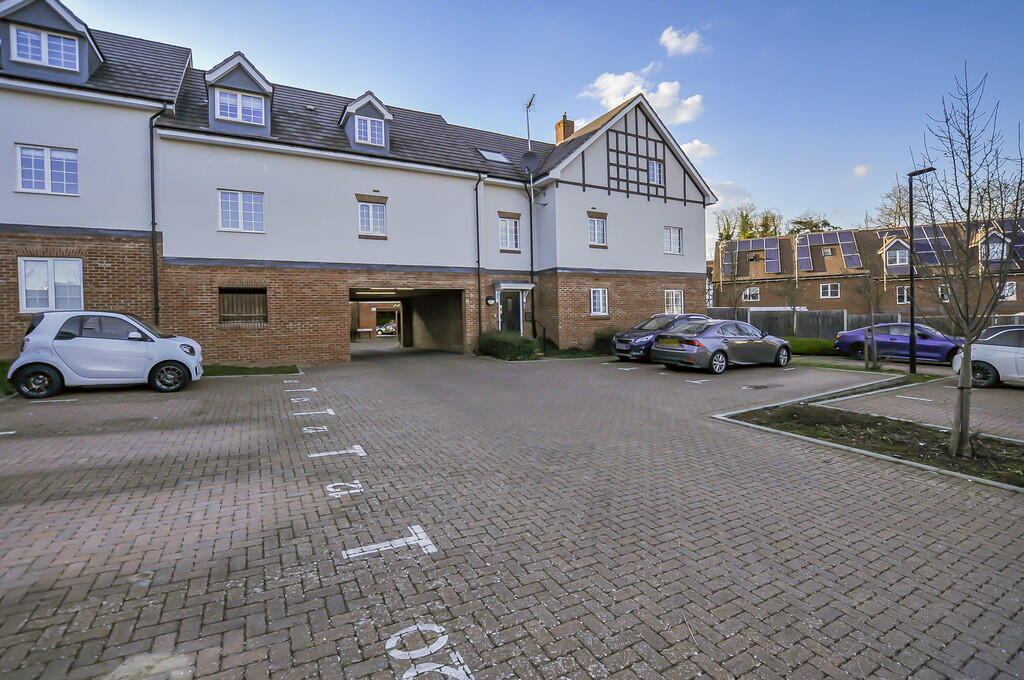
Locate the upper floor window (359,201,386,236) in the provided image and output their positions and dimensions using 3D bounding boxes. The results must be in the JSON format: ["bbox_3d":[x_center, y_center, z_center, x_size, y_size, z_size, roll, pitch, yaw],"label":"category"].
[{"bbox_3d":[-4.401,-3.821,13.489,0.808,0.989,0.120,-2,2,-26],"label":"upper floor window"}]

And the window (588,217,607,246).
[{"bbox_3d":[3.339,-4.171,16.463,0.831,0.993,0.120,-2,2,-26],"label":"window"}]

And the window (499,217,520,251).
[{"bbox_3d":[-0.074,-3.912,15.802,0.850,1.200,0.120,-2,1,-26],"label":"window"}]

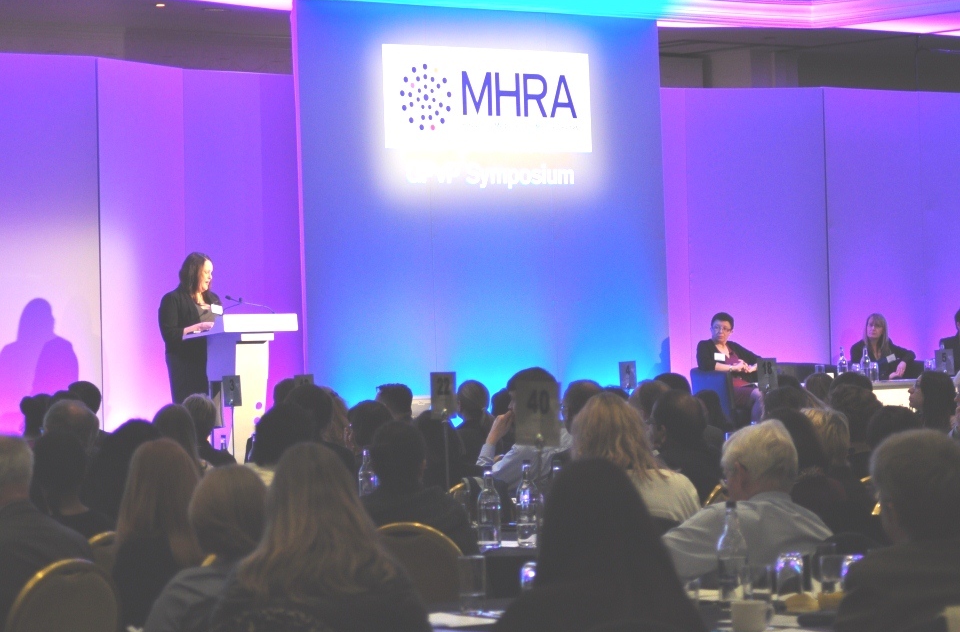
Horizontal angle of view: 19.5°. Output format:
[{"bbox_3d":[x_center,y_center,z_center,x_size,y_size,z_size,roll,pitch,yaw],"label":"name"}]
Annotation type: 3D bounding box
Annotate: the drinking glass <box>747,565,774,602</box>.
[{"bbox_3d":[0.774,0.741,7.750,0.074,0.108,0.074,-1,0,0],"label":"drinking glass"}]

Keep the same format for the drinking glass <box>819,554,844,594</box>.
[{"bbox_3d":[0.900,0.683,7.170,0.070,0.140,0.070,-2,-1,0],"label":"drinking glass"}]

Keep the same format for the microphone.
[{"bbox_3d":[-1.476,-0.074,18.000,0.420,0.125,0.045,-1,0,44],"label":"microphone"}]

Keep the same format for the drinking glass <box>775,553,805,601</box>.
[{"bbox_3d":[0.864,0.726,7.800,0.075,0.131,0.075,-1,0,0],"label":"drinking glass"}]

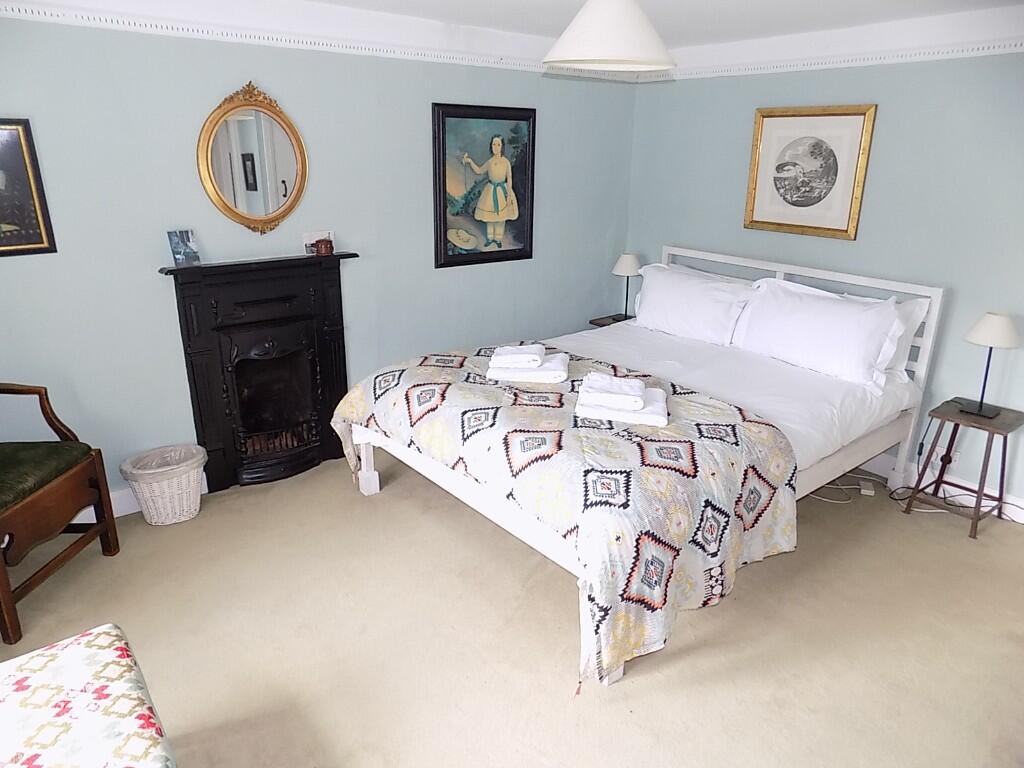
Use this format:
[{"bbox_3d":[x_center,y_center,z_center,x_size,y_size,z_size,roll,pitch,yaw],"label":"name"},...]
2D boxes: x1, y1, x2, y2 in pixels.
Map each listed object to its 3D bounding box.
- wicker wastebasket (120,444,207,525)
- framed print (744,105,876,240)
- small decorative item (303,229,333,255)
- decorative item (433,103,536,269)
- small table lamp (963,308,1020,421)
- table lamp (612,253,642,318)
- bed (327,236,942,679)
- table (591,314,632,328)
[{"bbox_3d":[-1.446,0.439,2.870,0.312,0.263,0.307,-14,24,-37],"label":"wicker wastebasket"},{"bbox_3d":[1.459,-1.051,3.377,0.027,0.600,0.606,-14,24,-37],"label":"framed print"},{"bbox_3d":[-0.871,-0.640,3.061,0.147,0.120,0.083,-14,24,-37],"label":"small decorative item"},{"bbox_3d":[-0.133,-1.045,3.629,0.669,0.807,0.030,-14,24,-37],"label":"decorative item"},{"bbox_3d":[1.957,-0.082,2.781,0.195,0.415,0.195,-14,24,-37],"label":"small table lamp"},{"bbox_3d":[0.732,-0.611,4.279,0.192,0.420,0.192,1,19,0],"label":"table lamp"},{"bbox_3d":[0.605,0.044,3.033,2.085,0.953,1.575,-14,24,-37],"label":"bed"},{"bbox_3d":[0.677,-0.159,4.348,0.323,0.480,0.292,-14,24,-37],"label":"table"}]

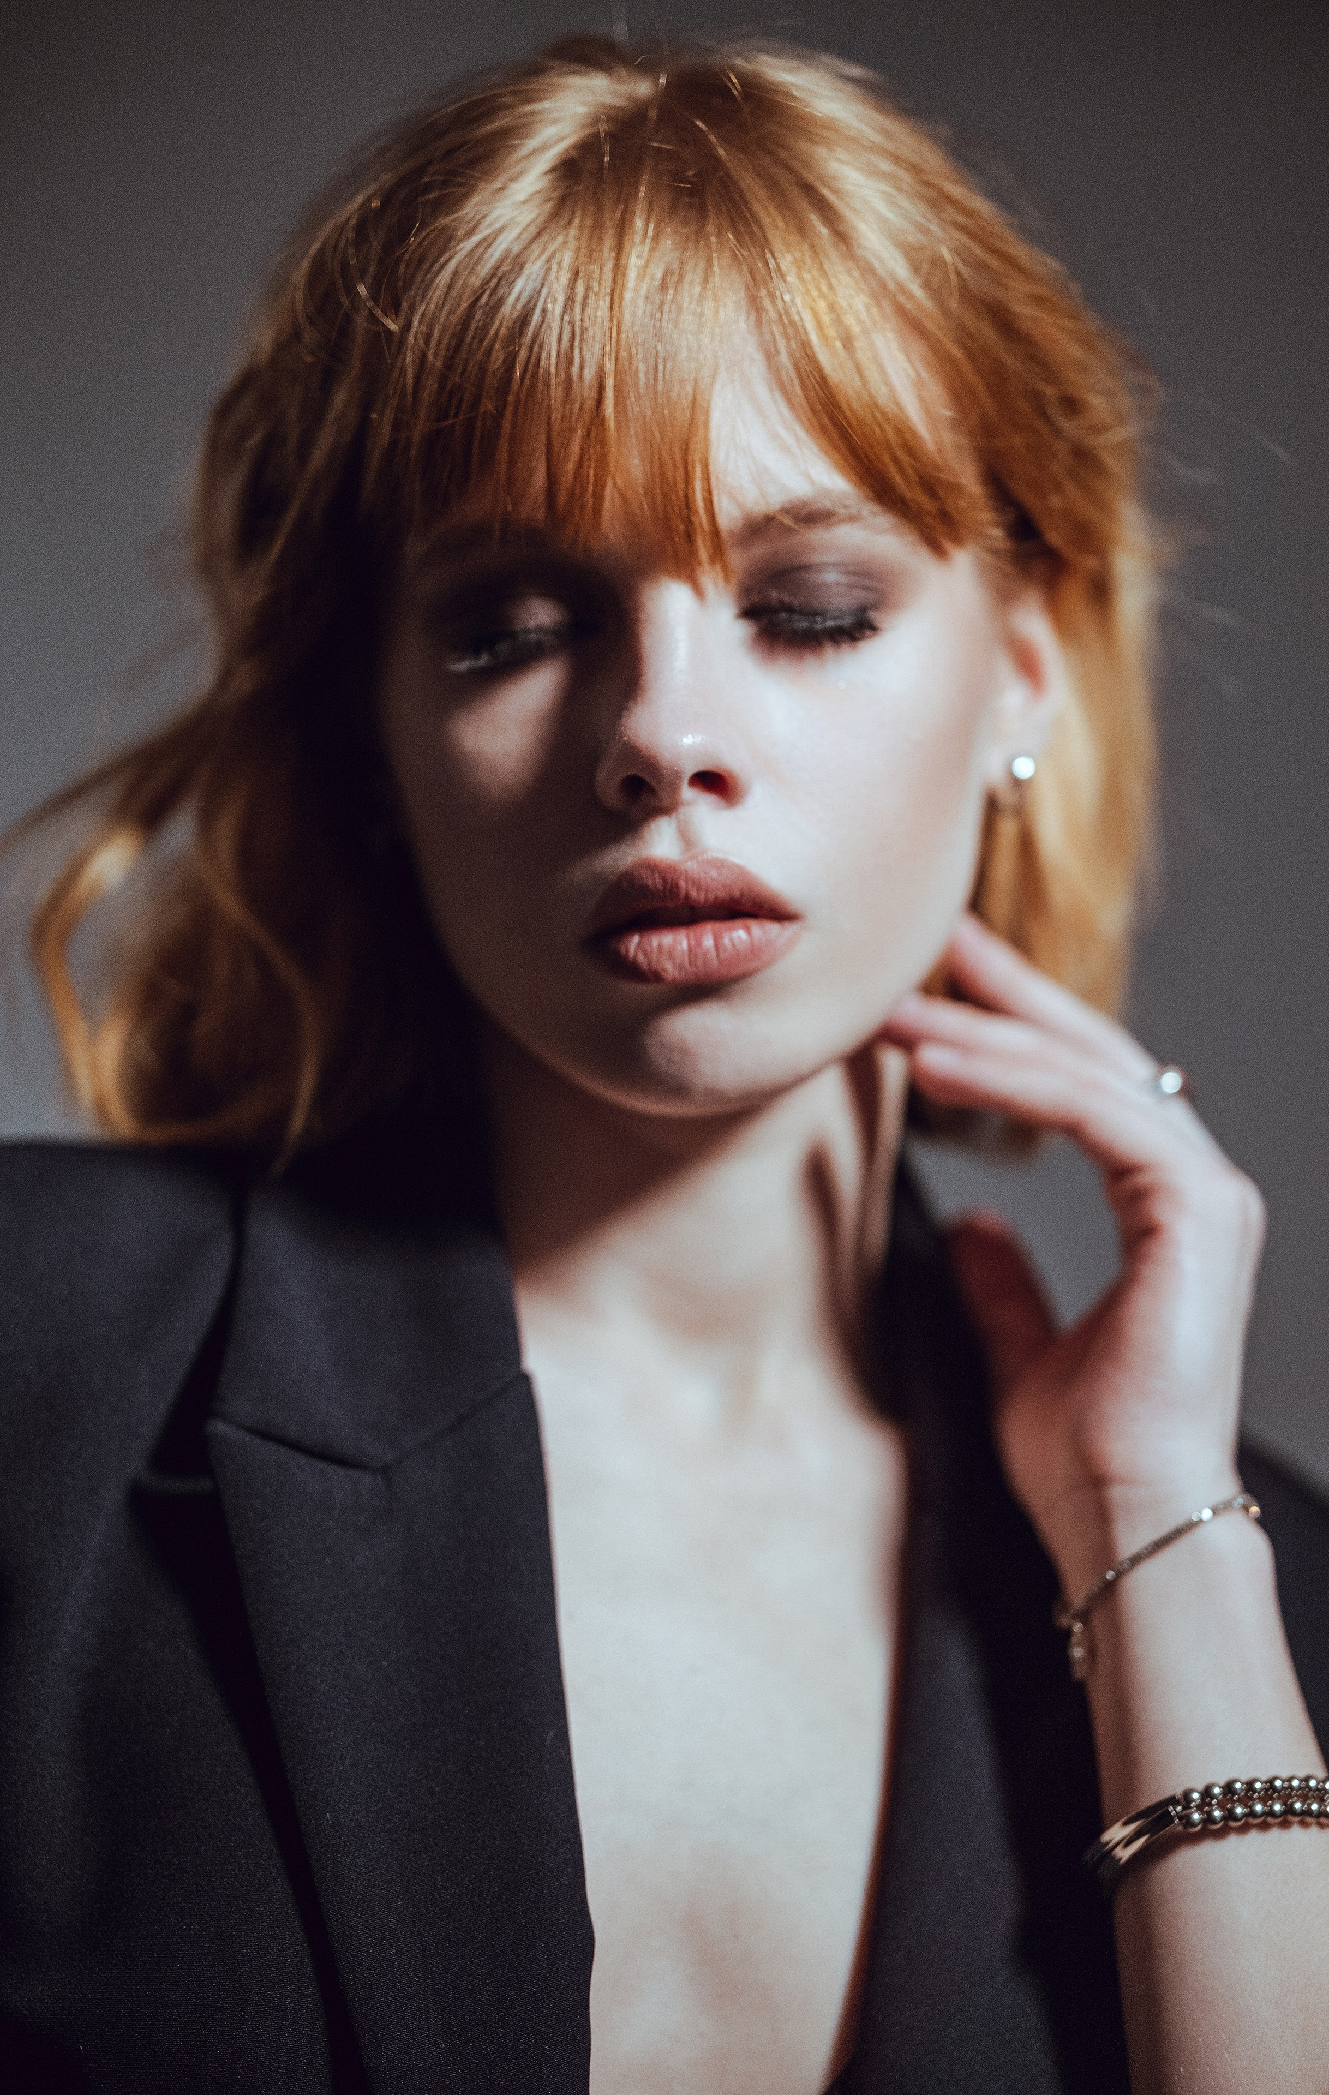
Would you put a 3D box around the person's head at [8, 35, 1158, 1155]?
[{"bbox_3d":[-0.019,-0.100,1.460,0.252,0.250,0.225,-4,-3,6],"label":"person's head"}]

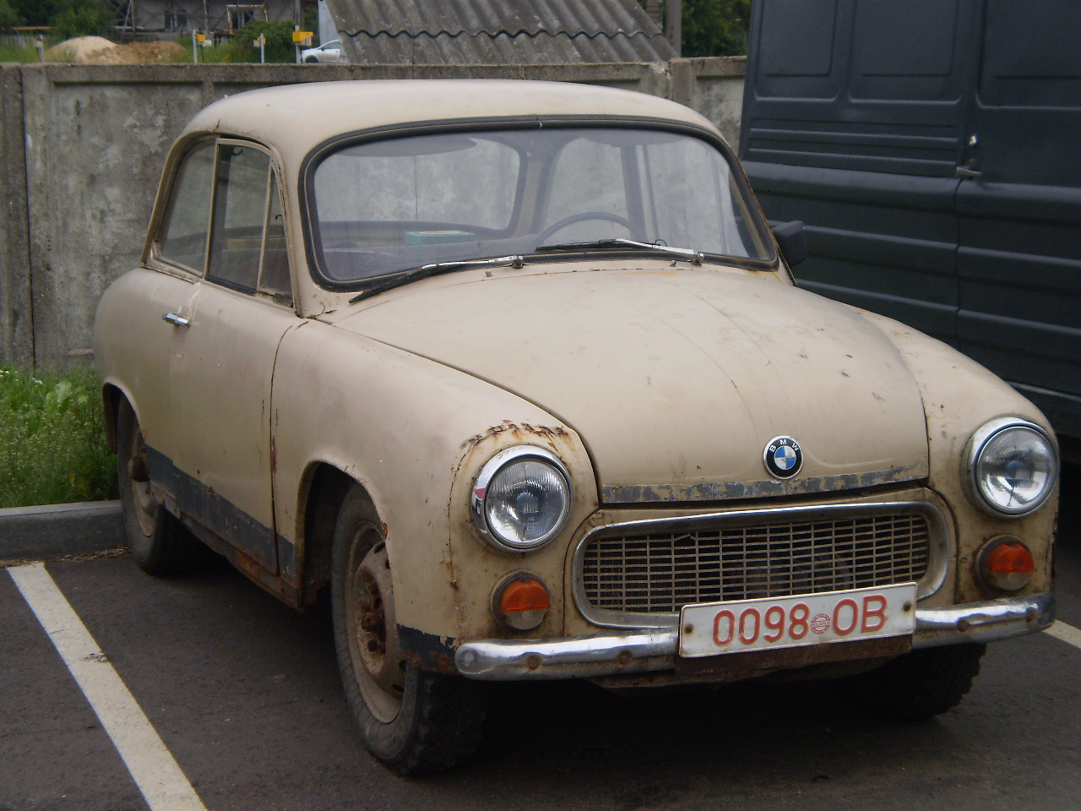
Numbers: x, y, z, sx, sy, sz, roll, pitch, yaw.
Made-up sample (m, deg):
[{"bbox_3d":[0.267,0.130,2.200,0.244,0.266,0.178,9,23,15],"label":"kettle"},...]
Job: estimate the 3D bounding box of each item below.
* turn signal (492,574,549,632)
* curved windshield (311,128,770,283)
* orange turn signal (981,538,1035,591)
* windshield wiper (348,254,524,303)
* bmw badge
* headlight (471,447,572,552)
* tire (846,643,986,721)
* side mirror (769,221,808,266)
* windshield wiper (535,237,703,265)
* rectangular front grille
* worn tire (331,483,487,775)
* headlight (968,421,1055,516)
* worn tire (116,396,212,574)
[{"bbox_3d":[-0.035,0.378,4.564,0.108,0.108,0.060,-3,8,-21],"label":"turn signal"},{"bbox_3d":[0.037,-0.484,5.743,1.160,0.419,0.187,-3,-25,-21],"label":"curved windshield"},{"bbox_3d":[0.971,0.331,4.960,0.108,0.108,0.060,-3,8,-21],"label":"orange turn signal"},{"bbox_3d":[-0.248,-0.300,5.531,0.425,0.046,0.045,-15,-14,-11],"label":"windshield wiper"},{"bbox_3d":[0.477,0.101,4.676,0.083,0.083,0.011,-3,-4,-21],"label":"bmw badge"},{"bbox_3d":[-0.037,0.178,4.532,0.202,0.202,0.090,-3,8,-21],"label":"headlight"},{"bbox_3d":[0.809,0.408,5.470,0.155,0.640,0.640,-3,8,-23],"label":"tire"},{"bbox_3d":[0.638,-0.425,6.239,0.130,0.118,0.065,-6,9,-36],"label":"side mirror"},{"bbox_3d":[0.186,-0.366,5.639,0.453,0.060,0.050,1,-19,-25],"label":"windshield wiper"},{"bbox_3d":[0.447,0.315,4.800,0.785,0.160,0.050,-3,8,-21],"label":"rectangular front grille"},{"bbox_3d":[-0.280,0.463,5.042,0.155,0.640,0.640,-3,8,-23],"label":"worn tire"},{"bbox_3d":[0.966,0.124,4.916,0.205,0.205,0.075,-3,8,-21],"label":"headlight"},{"bbox_3d":[-1.141,0.182,7.184,0.155,0.635,0.635,-3,8,-21],"label":"worn tire"}]

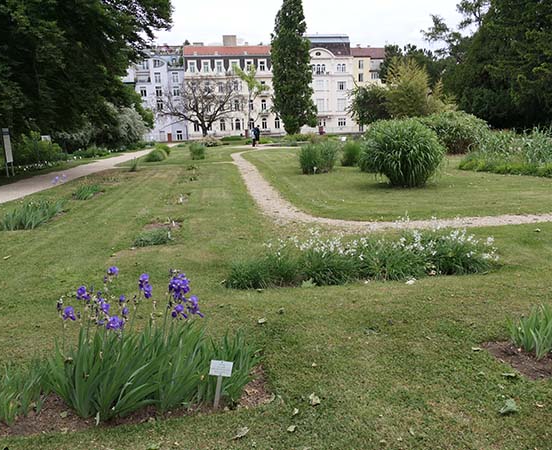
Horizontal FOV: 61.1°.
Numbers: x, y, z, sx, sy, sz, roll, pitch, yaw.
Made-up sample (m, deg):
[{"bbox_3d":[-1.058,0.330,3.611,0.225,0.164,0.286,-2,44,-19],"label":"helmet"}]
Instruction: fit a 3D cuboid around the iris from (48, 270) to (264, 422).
[{"bbox_3d":[-0.698,0.607,2.705,1.100,0.750,0.520,-2,12,0],"label":"iris"}]

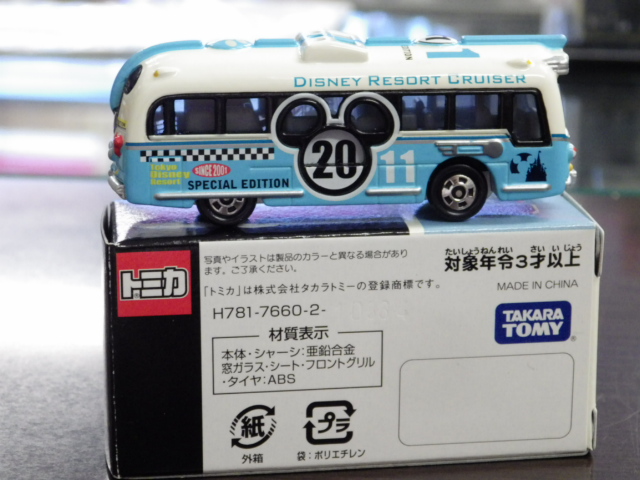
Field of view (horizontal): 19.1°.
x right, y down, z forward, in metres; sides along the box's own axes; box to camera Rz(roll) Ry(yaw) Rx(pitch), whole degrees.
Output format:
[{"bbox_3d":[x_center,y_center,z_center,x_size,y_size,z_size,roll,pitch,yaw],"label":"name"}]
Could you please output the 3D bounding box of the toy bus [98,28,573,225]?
[{"bbox_3d":[0.003,-0.020,0.322,0.078,0.030,0.025,-1,14,-5],"label":"toy bus"}]

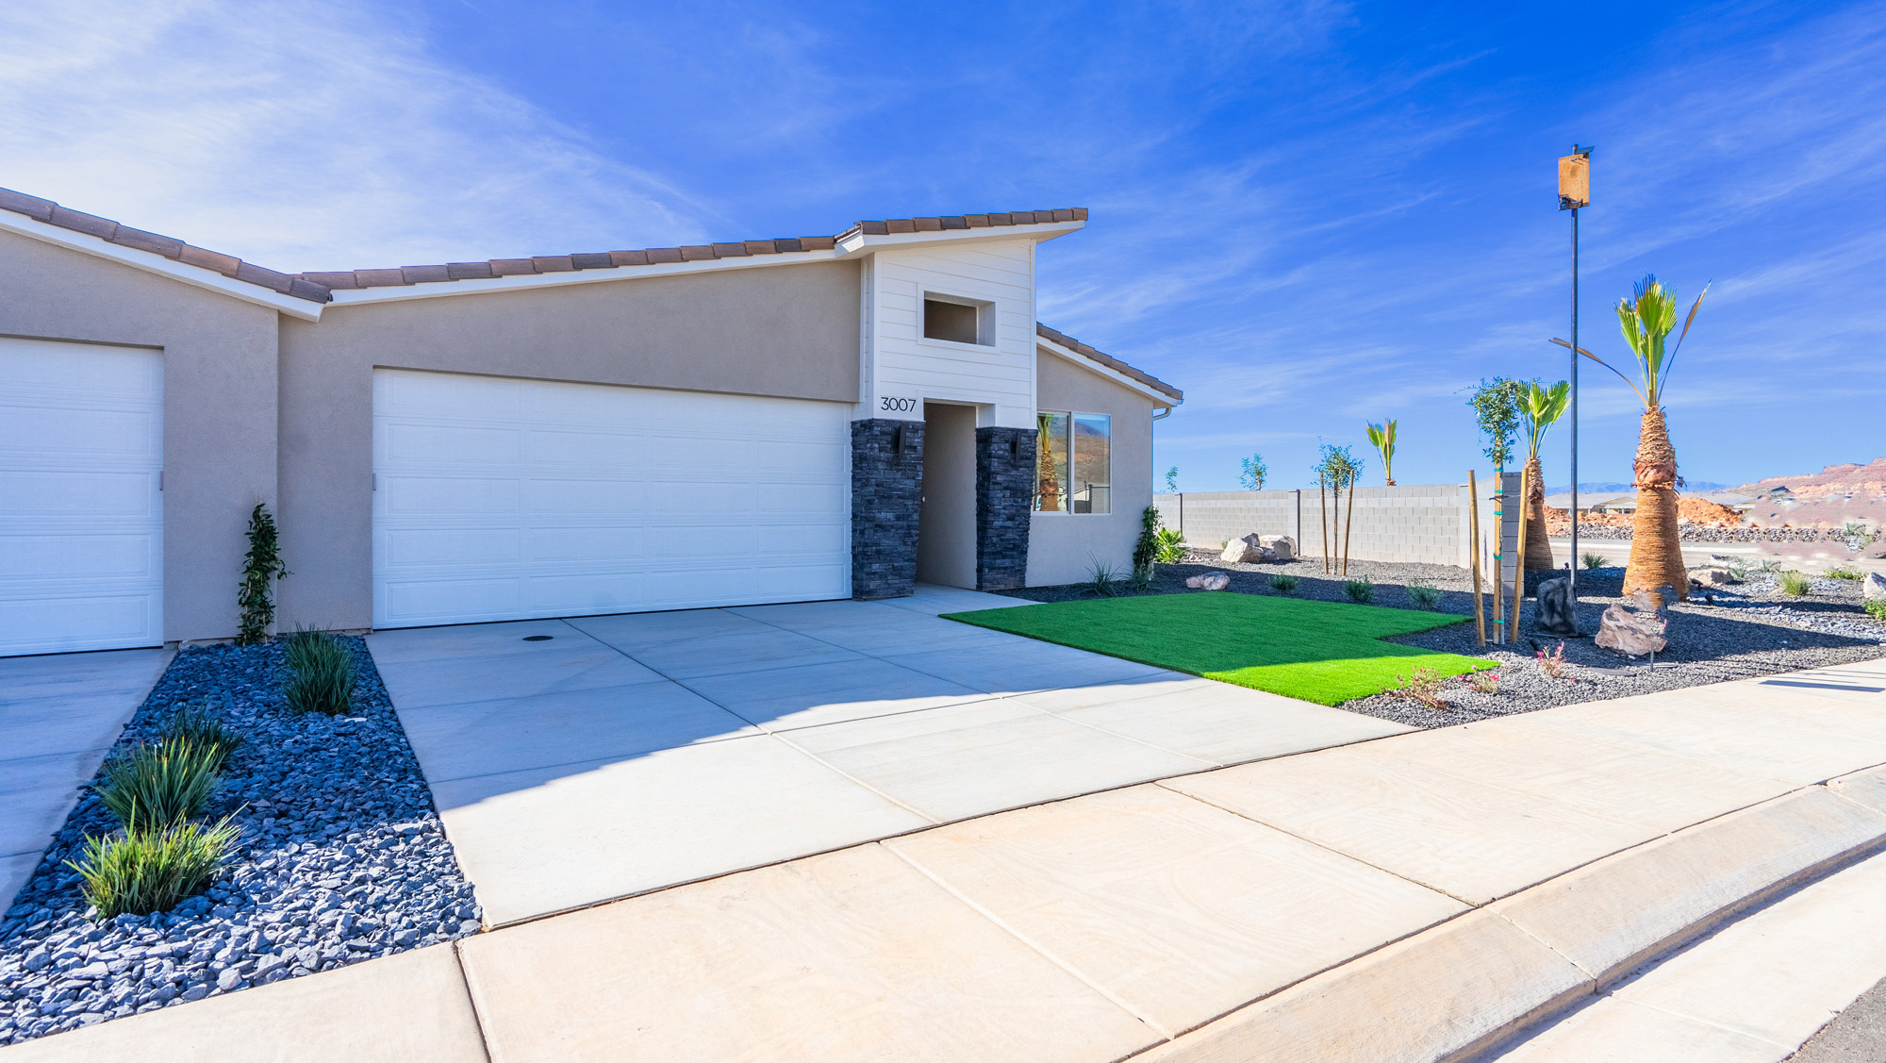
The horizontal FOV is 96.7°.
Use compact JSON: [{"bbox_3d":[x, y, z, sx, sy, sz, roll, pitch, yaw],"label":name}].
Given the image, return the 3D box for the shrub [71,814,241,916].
[{"bbox_3d":[-2.555,1.085,2.730,0.420,0.270,0.400,-1,2,-43],"label":"shrub"}]

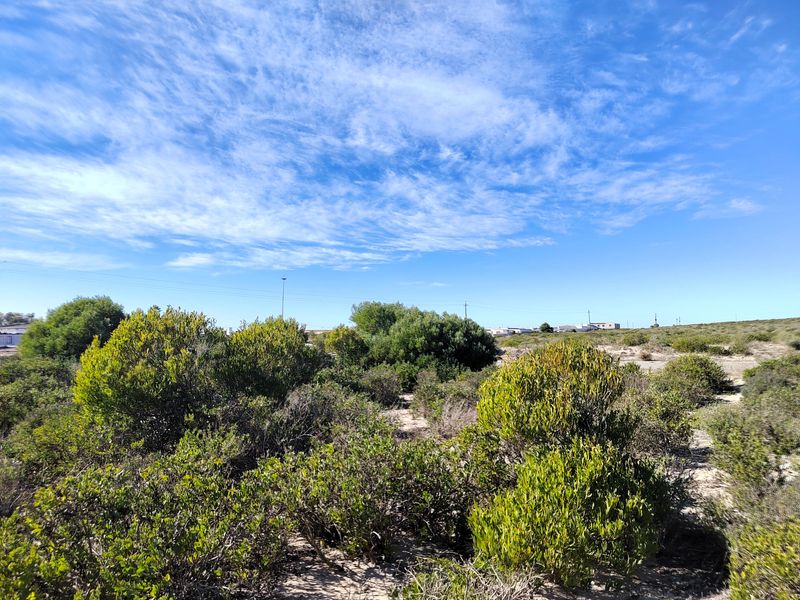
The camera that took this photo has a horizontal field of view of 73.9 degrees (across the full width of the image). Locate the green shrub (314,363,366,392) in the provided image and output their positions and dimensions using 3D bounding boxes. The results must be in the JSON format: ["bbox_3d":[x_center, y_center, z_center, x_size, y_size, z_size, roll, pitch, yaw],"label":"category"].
[{"bbox_3d":[-1.399,1.823,12.500,1.250,0.750,1.100,0,-3,0],"label":"green shrub"}]

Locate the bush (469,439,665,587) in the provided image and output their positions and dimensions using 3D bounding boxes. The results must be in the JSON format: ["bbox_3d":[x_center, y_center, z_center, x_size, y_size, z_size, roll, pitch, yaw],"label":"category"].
[{"bbox_3d":[1.182,1.450,3.750,1.350,0.880,1.200,0,-3,0],"label":"bush"}]

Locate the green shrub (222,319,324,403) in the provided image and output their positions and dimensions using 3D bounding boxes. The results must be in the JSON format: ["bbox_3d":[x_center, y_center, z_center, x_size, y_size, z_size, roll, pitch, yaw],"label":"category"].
[{"bbox_3d":[-2.680,1.211,11.000,2.200,1.750,2.000,0,-3,0],"label":"green shrub"}]

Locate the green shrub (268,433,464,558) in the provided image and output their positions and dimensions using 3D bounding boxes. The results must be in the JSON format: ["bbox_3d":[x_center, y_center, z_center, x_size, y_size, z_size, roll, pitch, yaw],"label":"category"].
[{"bbox_3d":[-0.279,1.424,4.178,1.550,0.820,1.300,0,-3,-4],"label":"green shrub"}]

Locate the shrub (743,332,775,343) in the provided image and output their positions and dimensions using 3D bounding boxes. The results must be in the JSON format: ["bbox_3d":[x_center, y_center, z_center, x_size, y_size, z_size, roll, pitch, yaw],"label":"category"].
[{"bbox_3d":[28.264,2.902,41.904,2.400,0.850,2.000,-2,-4,34],"label":"shrub"}]

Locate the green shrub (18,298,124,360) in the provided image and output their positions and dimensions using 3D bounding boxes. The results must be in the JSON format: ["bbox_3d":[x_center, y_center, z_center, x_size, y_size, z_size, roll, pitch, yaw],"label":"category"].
[{"bbox_3d":[-15.379,1.435,24.959,5.100,3.100,4.500,2,-4,-32],"label":"green shrub"}]

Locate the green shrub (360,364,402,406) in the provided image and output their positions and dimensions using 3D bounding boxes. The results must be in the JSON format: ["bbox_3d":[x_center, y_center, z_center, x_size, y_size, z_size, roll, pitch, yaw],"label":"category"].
[{"bbox_3d":[-0.397,1.796,11.418,0.920,0.880,0.900,0,-3,-2],"label":"green shrub"}]

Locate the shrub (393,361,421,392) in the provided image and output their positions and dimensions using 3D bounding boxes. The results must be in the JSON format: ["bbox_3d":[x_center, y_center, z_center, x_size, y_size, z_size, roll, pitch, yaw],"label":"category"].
[{"bbox_3d":[0.161,1.887,13.200,0.750,0.750,0.750,0,-3,0],"label":"shrub"}]

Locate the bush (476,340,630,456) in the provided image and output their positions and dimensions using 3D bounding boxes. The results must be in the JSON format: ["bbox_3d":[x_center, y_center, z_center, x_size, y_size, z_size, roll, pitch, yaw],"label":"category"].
[{"bbox_3d":[1.803,1.208,6.243,1.800,1.480,1.600,-1,-3,16],"label":"bush"}]

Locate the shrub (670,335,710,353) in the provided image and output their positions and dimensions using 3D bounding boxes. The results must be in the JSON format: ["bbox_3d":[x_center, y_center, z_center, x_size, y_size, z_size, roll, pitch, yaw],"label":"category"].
[{"bbox_3d":[16.397,2.484,30.000,2.300,1.050,2.000,0,-3,0],"label":"shrub"}]

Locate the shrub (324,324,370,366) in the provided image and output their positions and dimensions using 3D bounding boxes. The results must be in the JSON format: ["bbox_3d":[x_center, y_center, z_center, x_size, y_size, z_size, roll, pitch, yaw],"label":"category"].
[{"bbox_3d":[-1.906,1.777,18.931,1.600,1.750,1.600,0,-3,-6],"label":"shrub"}]

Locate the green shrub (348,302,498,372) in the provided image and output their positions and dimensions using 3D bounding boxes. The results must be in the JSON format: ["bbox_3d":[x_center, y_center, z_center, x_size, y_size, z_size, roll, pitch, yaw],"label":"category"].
[{"bbox_3d":[0.922,1.449,20.000,5.500,2.700,4.500,0,-3,0],"label":"green shrub"}]

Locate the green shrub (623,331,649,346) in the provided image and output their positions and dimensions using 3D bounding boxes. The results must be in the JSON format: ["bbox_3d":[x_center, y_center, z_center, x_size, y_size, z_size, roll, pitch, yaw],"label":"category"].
[{"bbox_3d":[16.795,2.780,37.904,1.900,1.150,1.800,-1,-3,24],"label":"green shrub"}]

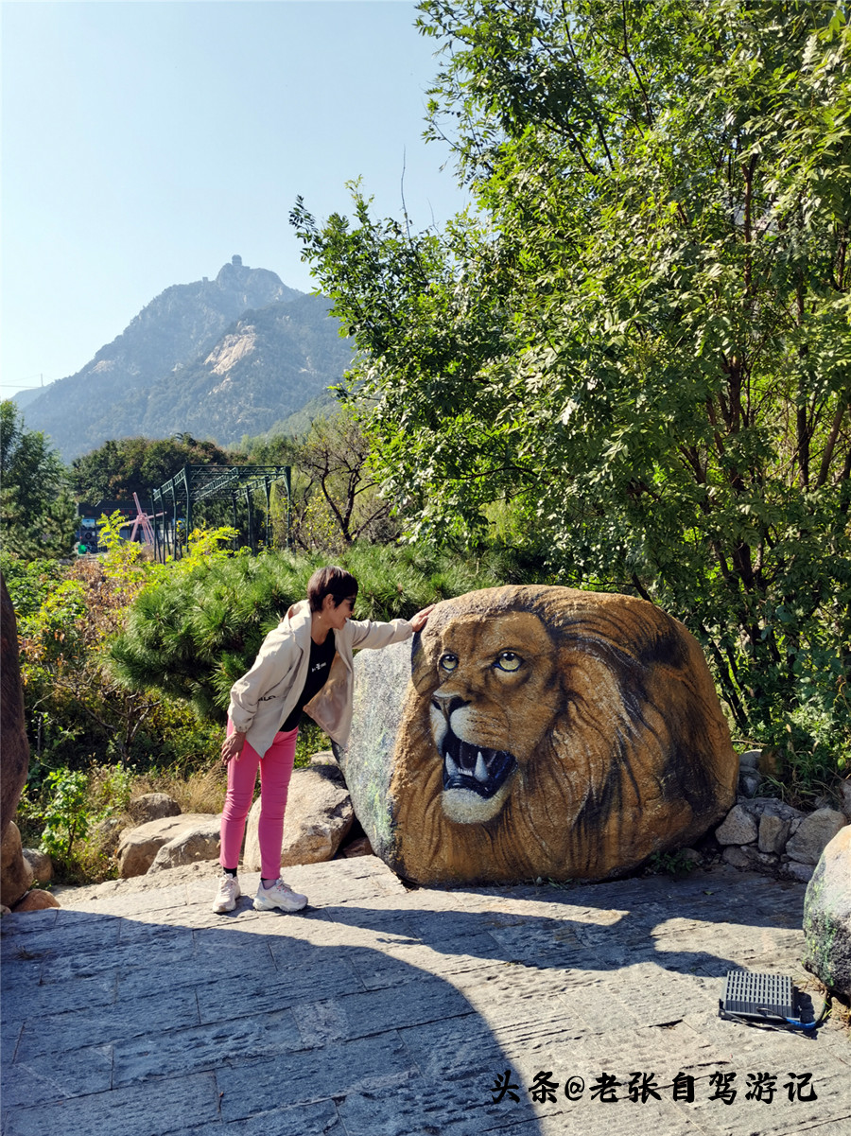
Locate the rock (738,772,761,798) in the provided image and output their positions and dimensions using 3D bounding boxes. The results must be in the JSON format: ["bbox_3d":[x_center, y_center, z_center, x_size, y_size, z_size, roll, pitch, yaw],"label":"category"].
[{"bbox_3d":[1.732,1.167,4.750,0.140,0.140,0.140,1,3,20],"label":"rock"}]

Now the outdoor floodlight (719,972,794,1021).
[{"bbox_3d":[1.093,1.411,2.911,0.230,0.100,0.220,-1,1,11],"label":"outdoor floodlight"}]

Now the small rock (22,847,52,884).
[{"bbox_3d":[-1.894,1.442,4.300,0.190,0.190,0.190,-1,3,-20],"label":"small rock"}]

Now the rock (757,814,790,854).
[{"bbox_3d":[1.726,1.321,4.387,0.170,0.200,0.180,-1,1,11],"label":"rock"}]

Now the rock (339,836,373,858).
[{"bbox_3d":[-0.365,1.485,4.715,0.190,0.110,0.160,-1,1,-6],"label":"rock"}]

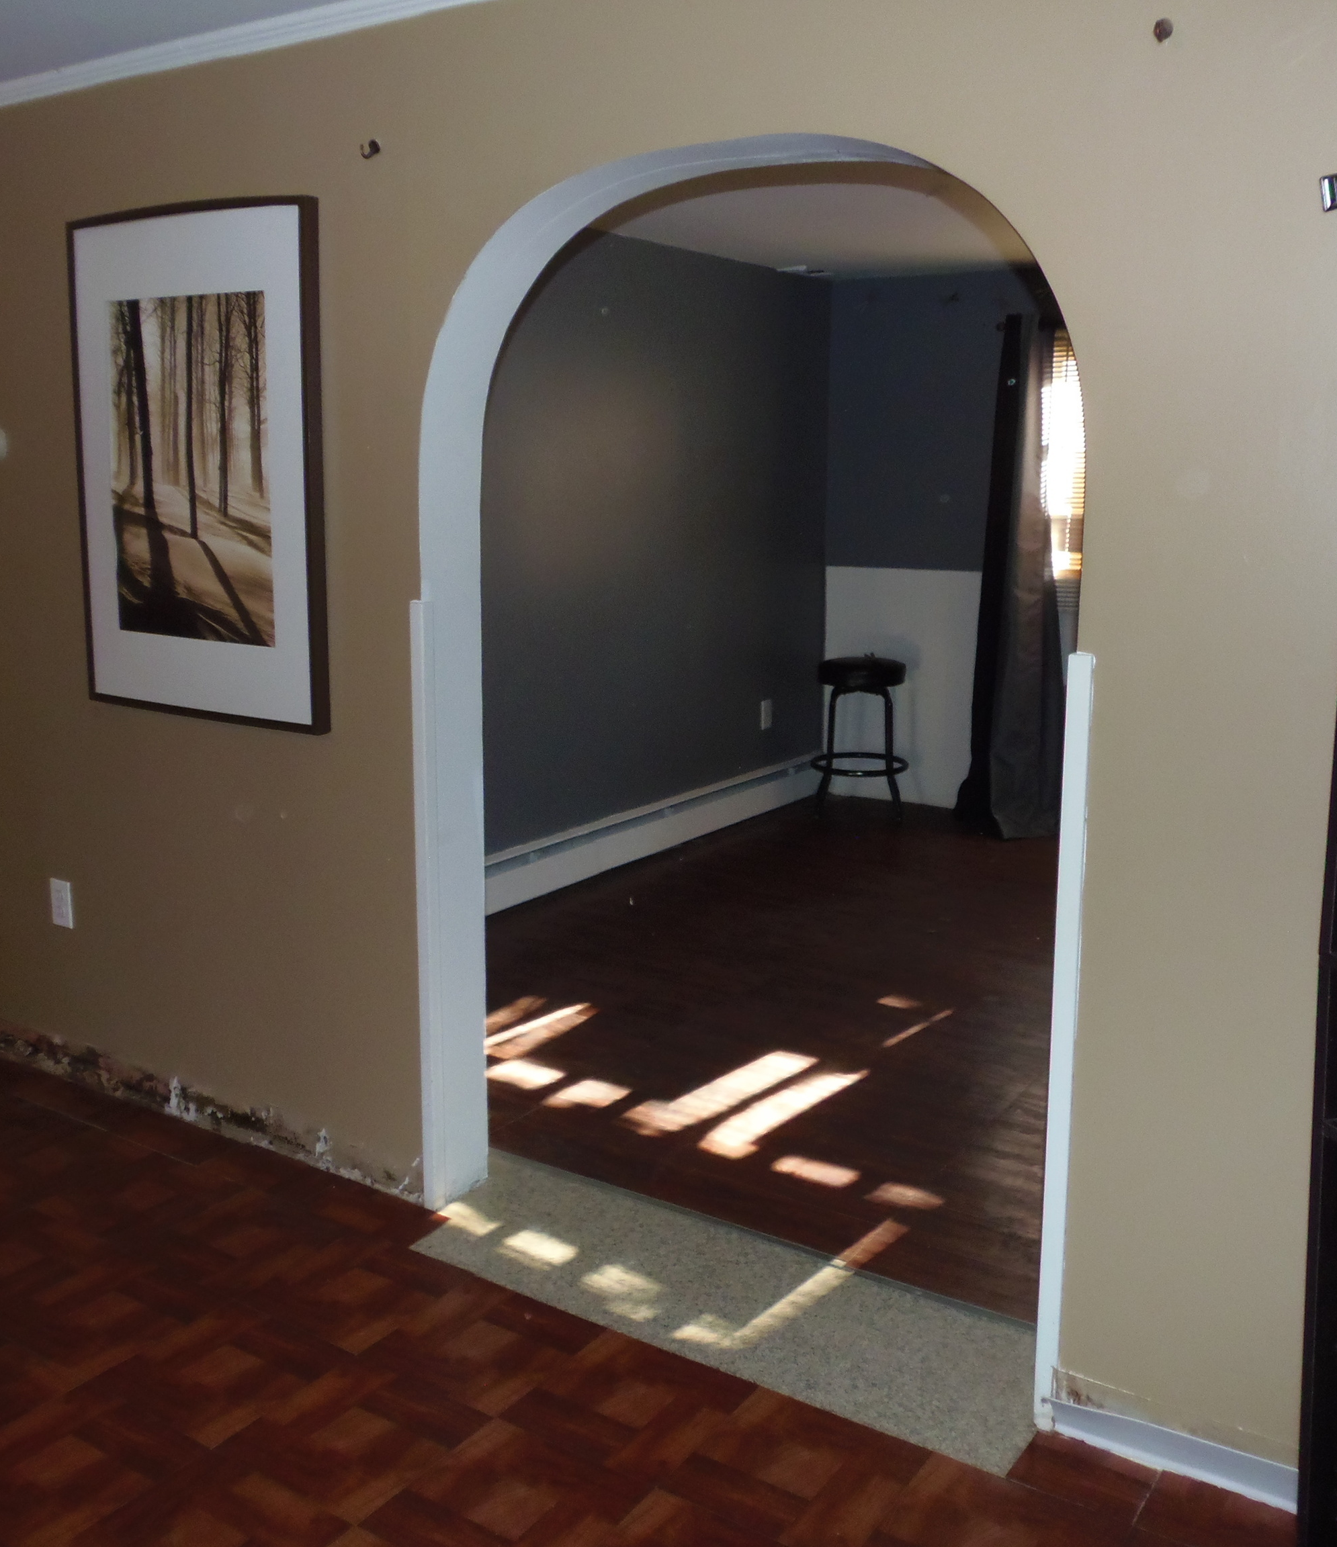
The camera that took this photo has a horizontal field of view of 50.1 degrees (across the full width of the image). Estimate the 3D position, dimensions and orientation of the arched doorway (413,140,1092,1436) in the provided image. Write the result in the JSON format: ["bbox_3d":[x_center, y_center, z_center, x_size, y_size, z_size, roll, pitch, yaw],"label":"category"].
[{"bbox_3d":[0.102,-0.021,2.526,1.304,2.009,0.171,8,12,31],"label":"arched doorway"}]

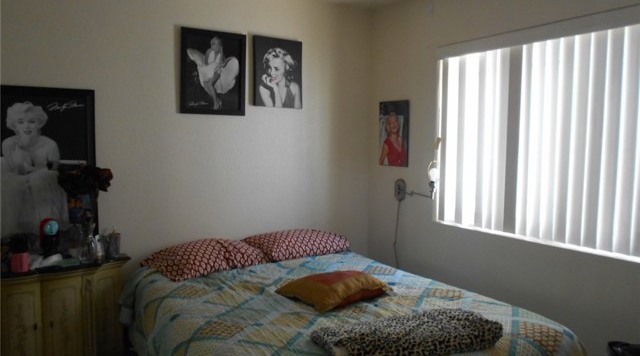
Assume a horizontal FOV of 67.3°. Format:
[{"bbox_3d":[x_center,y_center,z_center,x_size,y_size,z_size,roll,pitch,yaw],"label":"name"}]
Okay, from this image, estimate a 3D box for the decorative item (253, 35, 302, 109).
[{"bbox_3d":[-0.318,-0.783,3.596,0.400,0.500,0.033,-3,6,-32],"label":"decorative item"}]

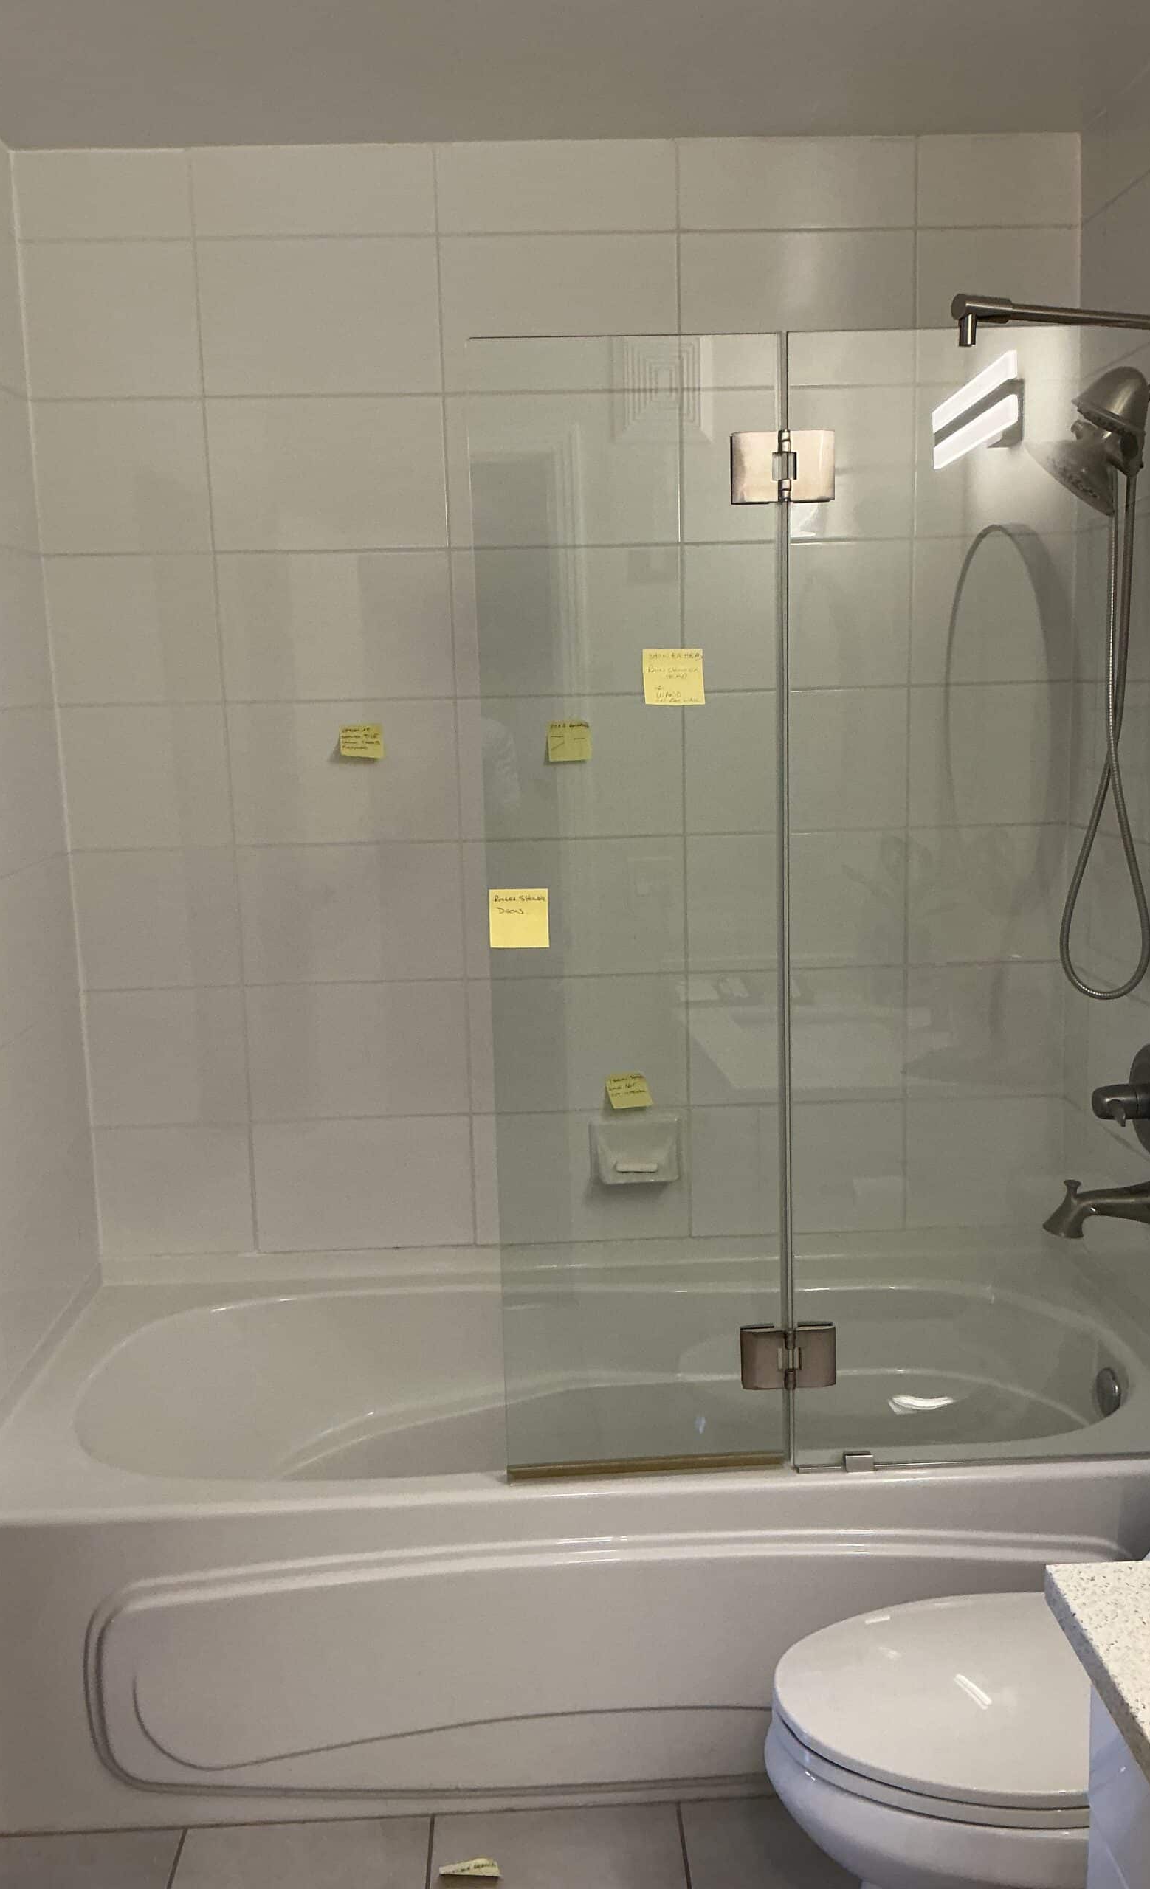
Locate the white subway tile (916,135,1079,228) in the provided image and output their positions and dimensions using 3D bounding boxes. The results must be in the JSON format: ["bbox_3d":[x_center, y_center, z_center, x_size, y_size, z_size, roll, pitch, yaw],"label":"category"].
[{"bbox_3d":[0.708,-1.276,2.649,0.274,0.143,0.012,-2,10,-2],"label":"white subway tile"}]

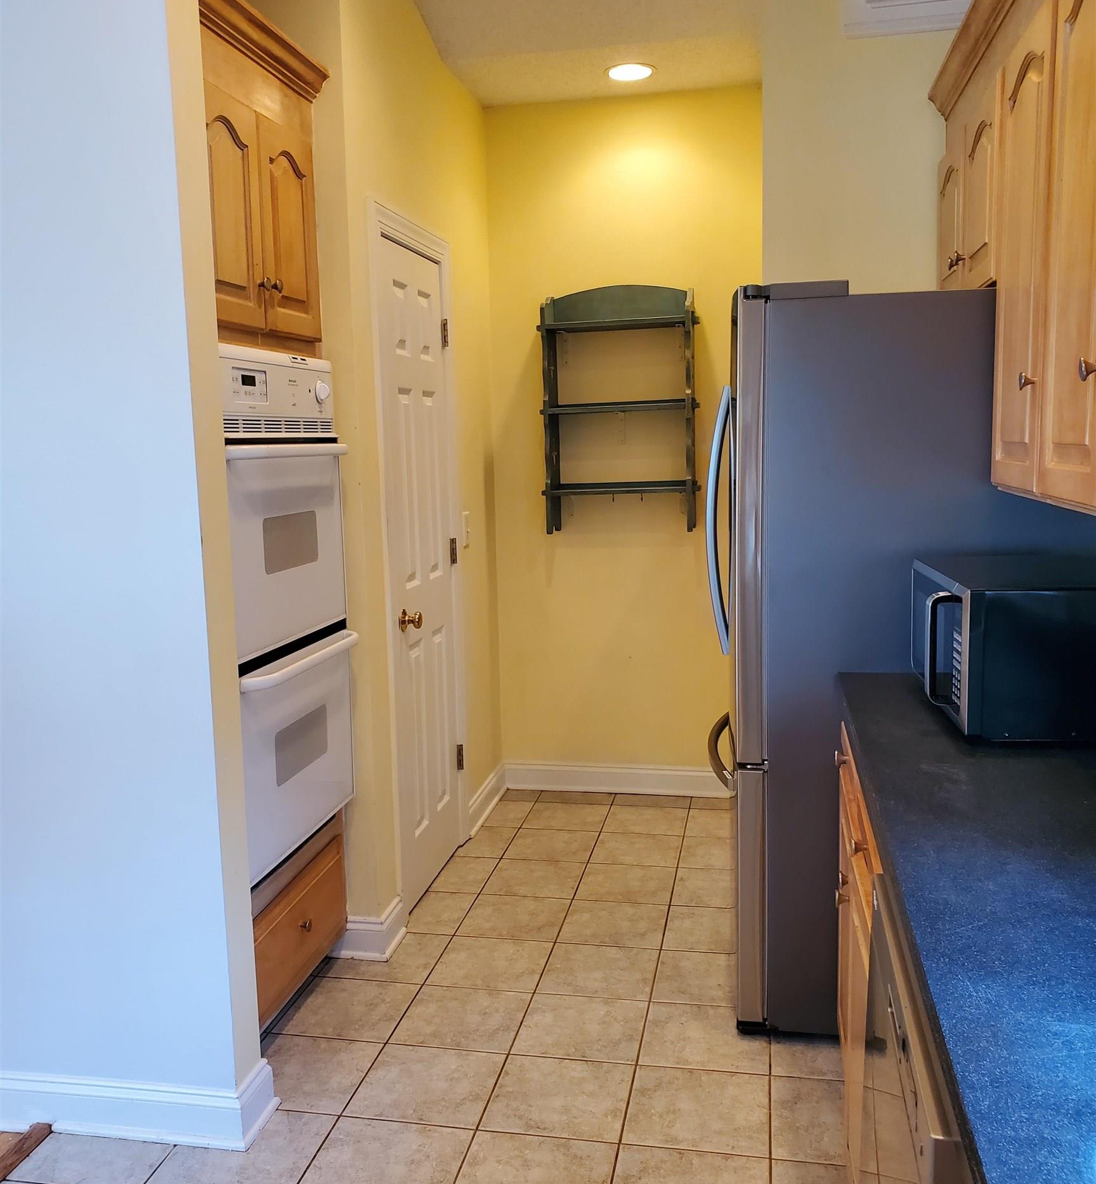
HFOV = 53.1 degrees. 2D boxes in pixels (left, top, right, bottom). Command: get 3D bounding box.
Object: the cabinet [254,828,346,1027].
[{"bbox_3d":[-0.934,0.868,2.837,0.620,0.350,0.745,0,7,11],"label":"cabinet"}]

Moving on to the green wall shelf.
[{"bbox_3d":[0.287,-0.721,4.312,0.623,0.967,0.176,0,7,11],"label":"green wall shelf"}]

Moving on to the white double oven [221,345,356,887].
[{"bbox_3d":[-0.893,0.035,2.720,0.638,1.210,0.687,0,7,11],"label":"white double oven"}]

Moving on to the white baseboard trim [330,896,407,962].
[{"bbox_3d":[-0.516,0.976,3.210,0.161,0.113,0.204,0,7,11],"label":"white baseboard trim"}]

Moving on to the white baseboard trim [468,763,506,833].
[{"bbox_3d":[-0.240,0.820,4.394,0.033,0.109,0.617,0,7,11],"label":"white baseboard trim"}]

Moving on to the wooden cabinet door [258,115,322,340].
[{"bbox_3d":[-0.638,-0.885,2.689,0.022,0.495,0.310,0,7,11],"label":"wooden cabinet door"}]

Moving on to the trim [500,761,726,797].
[{"bbox_3d":[0.322,0.782,4.583,1.052,0.109,0.036,0,7,11],"label":"trim"}]

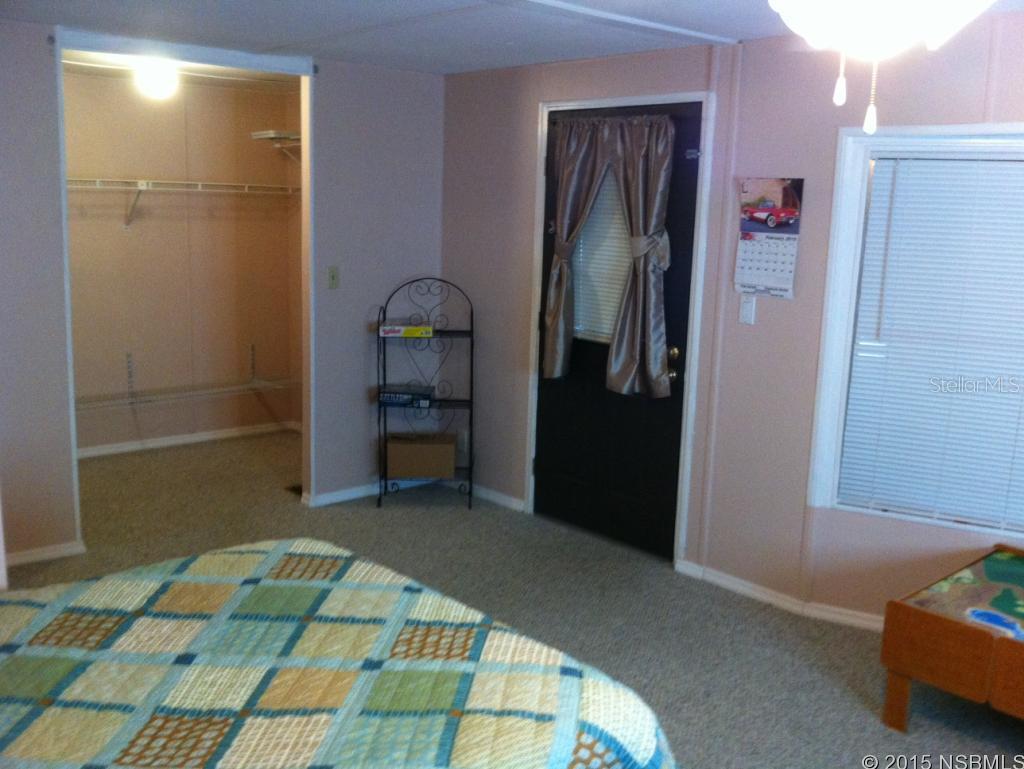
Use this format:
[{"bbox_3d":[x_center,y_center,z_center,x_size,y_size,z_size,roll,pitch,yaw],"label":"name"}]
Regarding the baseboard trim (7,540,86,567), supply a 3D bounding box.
[{"bbox_3d":[-1.943,0.703,4.307,0.336,0.060,0.015,-7,14,-41],"label":"baseboard trim"}]

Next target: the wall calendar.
[{"bbox_3d":[0.969,-0.556,3.931,0.012,0.440,0.276,-7,14,-41],"label":"wall calendar"}]

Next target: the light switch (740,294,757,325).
[{"bbox_3d":[0.918,-0.290,4.023,0.017,0.115,0.069,-7,14,-41],"label":"light switch"}]

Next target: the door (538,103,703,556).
[{"bbox_3d":[0.451,-0.246,4.652,0.050,1.935,0.881,-7,14,-41],"label":"door"}]

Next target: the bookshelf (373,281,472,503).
[{"bbox_3d":[-0.417,0.045,5.165,0.455,1.129,0.225,1,10,-1],"label":"bookshelf"}]

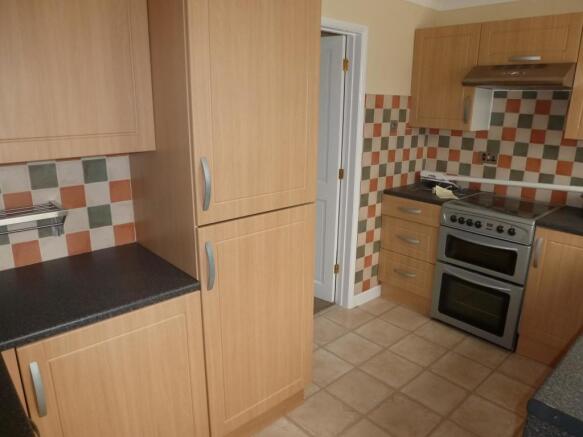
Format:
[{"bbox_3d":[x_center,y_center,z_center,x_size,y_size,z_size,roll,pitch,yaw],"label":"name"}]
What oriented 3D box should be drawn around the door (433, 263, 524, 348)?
[{"bbox_3d":[1.226,0.564,2.717,0.061,0.439,0.596,-13,20,-40],"label":"door"}]

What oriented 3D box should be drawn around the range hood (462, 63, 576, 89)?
[{"bbox_3d":[1.527,-0.925,2.645,0.487,0.145,0.597,-14,21,-41],"label":"range hood"}]

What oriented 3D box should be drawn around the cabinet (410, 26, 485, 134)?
[{"bbox_3d":[1.229,-1.040,3.079,0.318,0.705,0.496,-14,21,-41],"label":"cabinet"}]

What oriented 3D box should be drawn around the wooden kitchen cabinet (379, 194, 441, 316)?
[{"bbox_3d":[1.121,0.251,3.367,0.580,0.885,0.494,-14,21,-41],"label":"wooden kitchen cabinet"}]

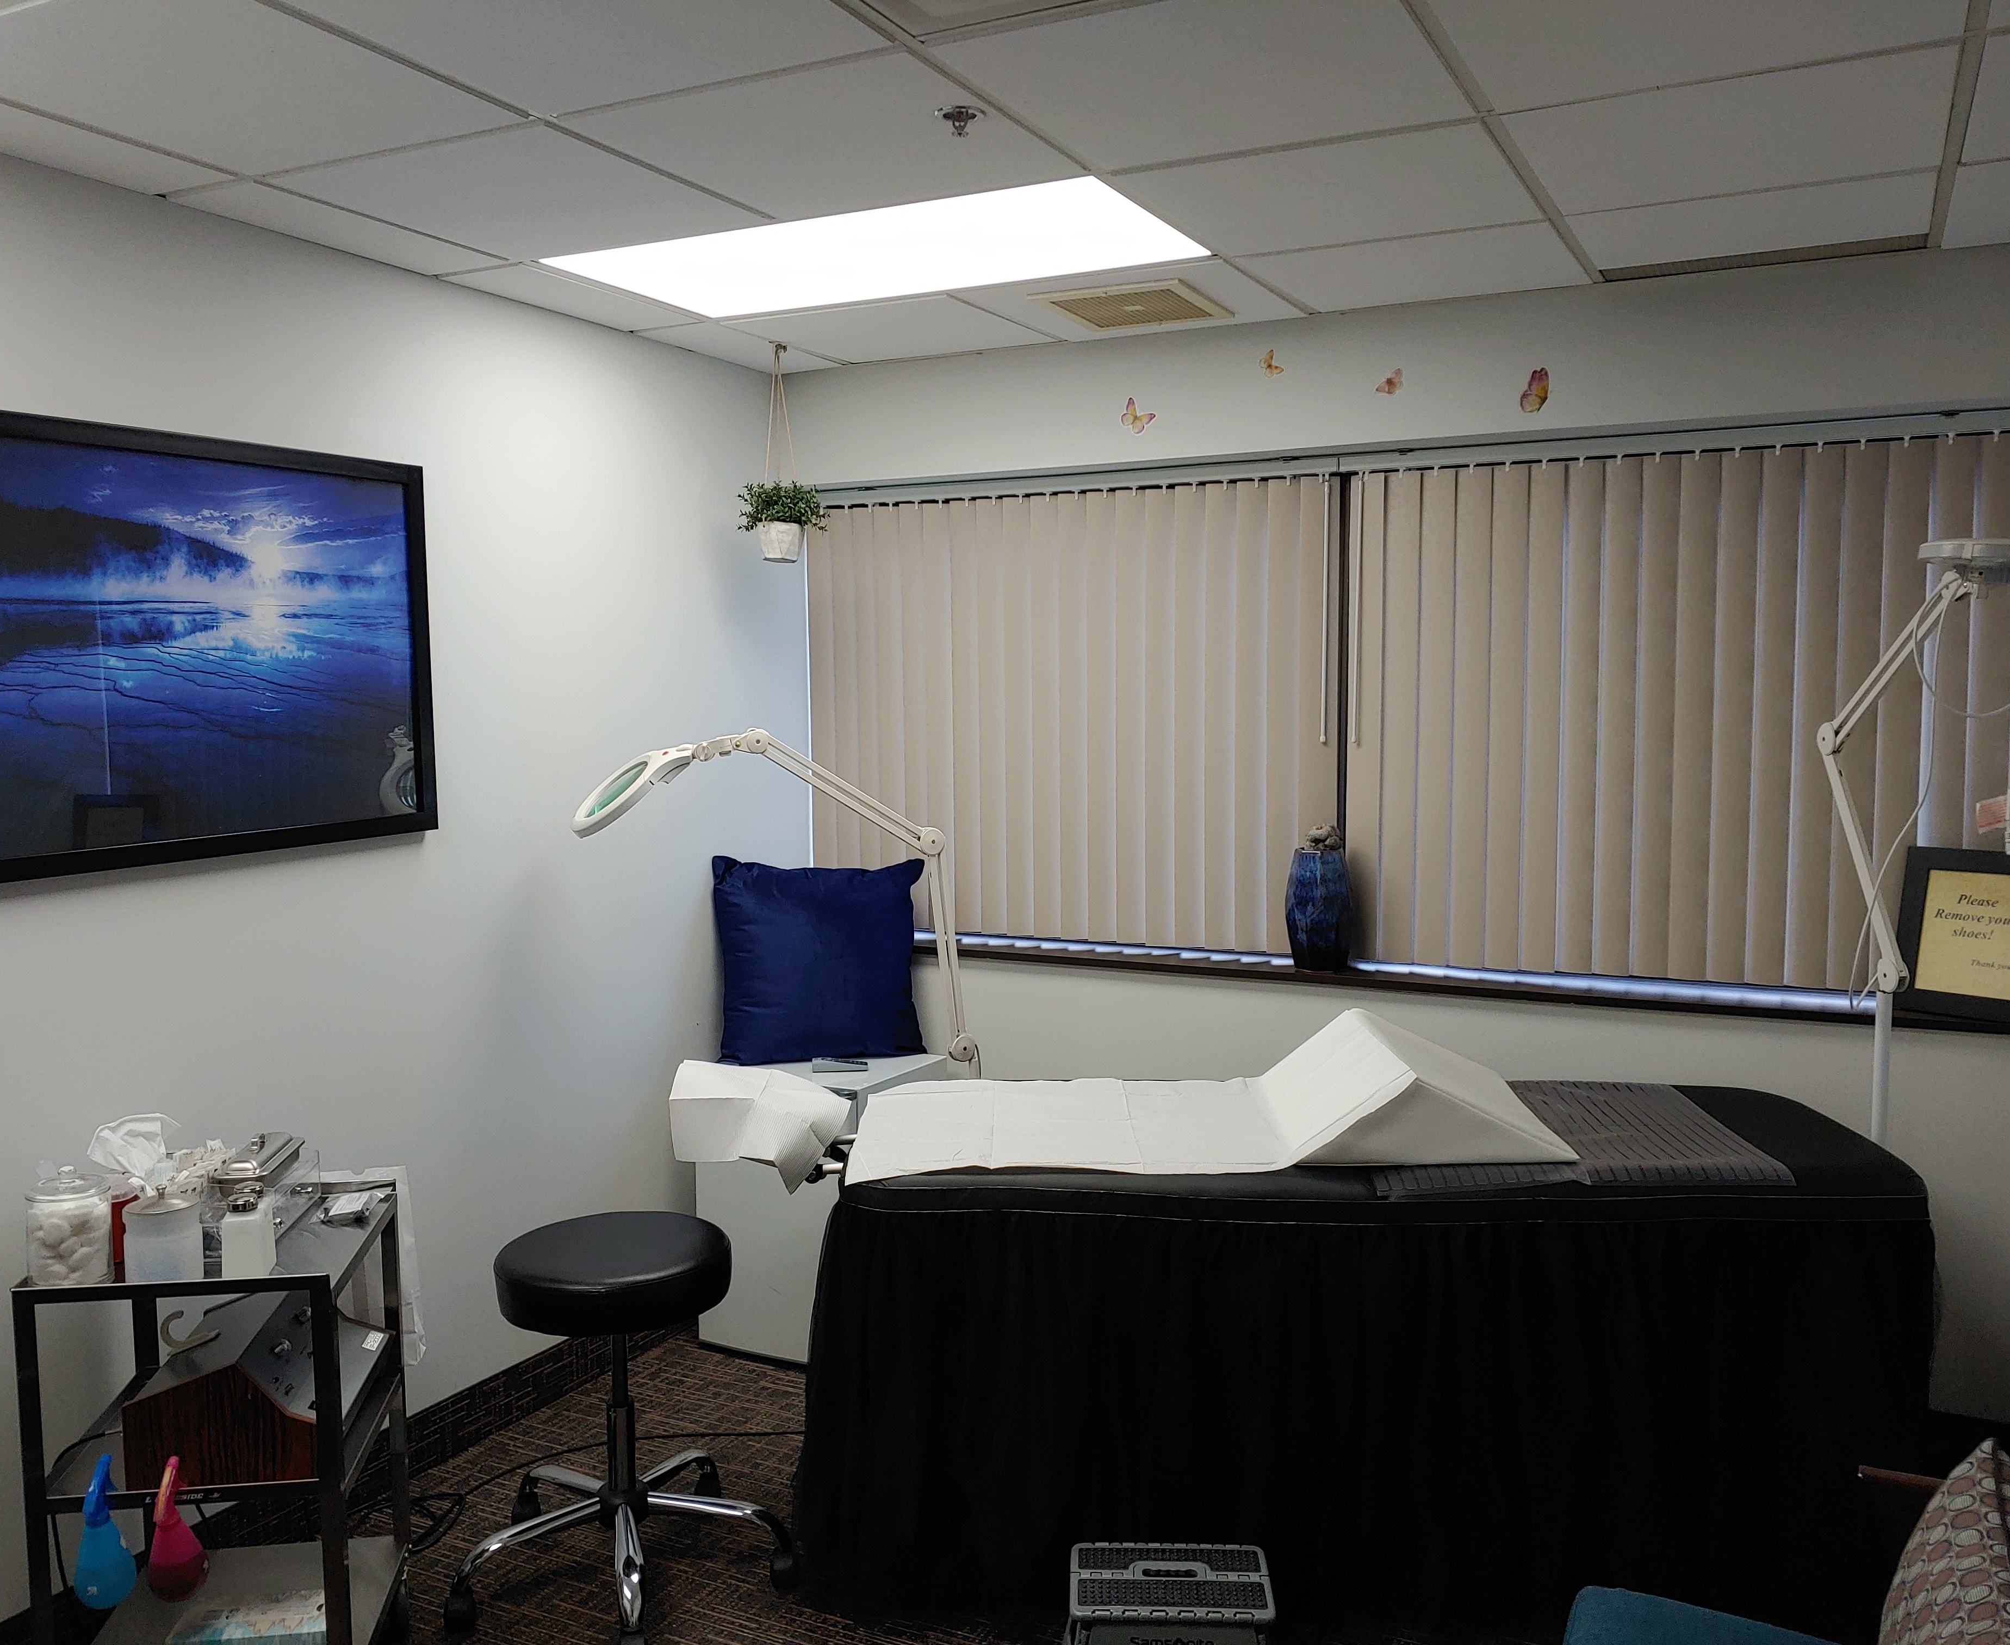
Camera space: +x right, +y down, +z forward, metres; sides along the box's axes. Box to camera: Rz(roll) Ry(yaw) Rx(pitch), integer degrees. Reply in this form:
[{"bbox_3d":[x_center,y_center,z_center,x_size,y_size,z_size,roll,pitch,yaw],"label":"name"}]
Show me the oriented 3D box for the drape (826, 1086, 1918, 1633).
[{"bbox_3d":[0.635,0.973,3.048,1.935,0.802,0.678,0,6,3],"label":"drape"}]

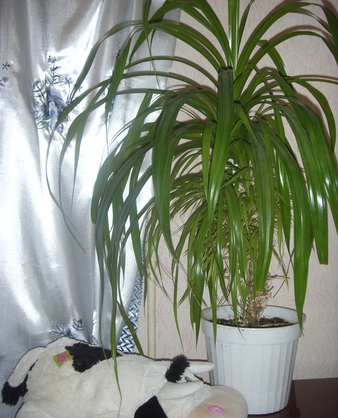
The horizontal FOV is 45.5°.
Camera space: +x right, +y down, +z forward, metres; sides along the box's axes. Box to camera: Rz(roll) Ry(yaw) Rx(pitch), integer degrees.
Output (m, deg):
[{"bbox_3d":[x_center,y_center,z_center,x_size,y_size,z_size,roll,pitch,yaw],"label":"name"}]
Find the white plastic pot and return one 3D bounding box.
[{"bbox_3d":[0.199,0.357,0.983,0.250,0.202,0.250,0,-1,0],"label":"white plastic pot"}]

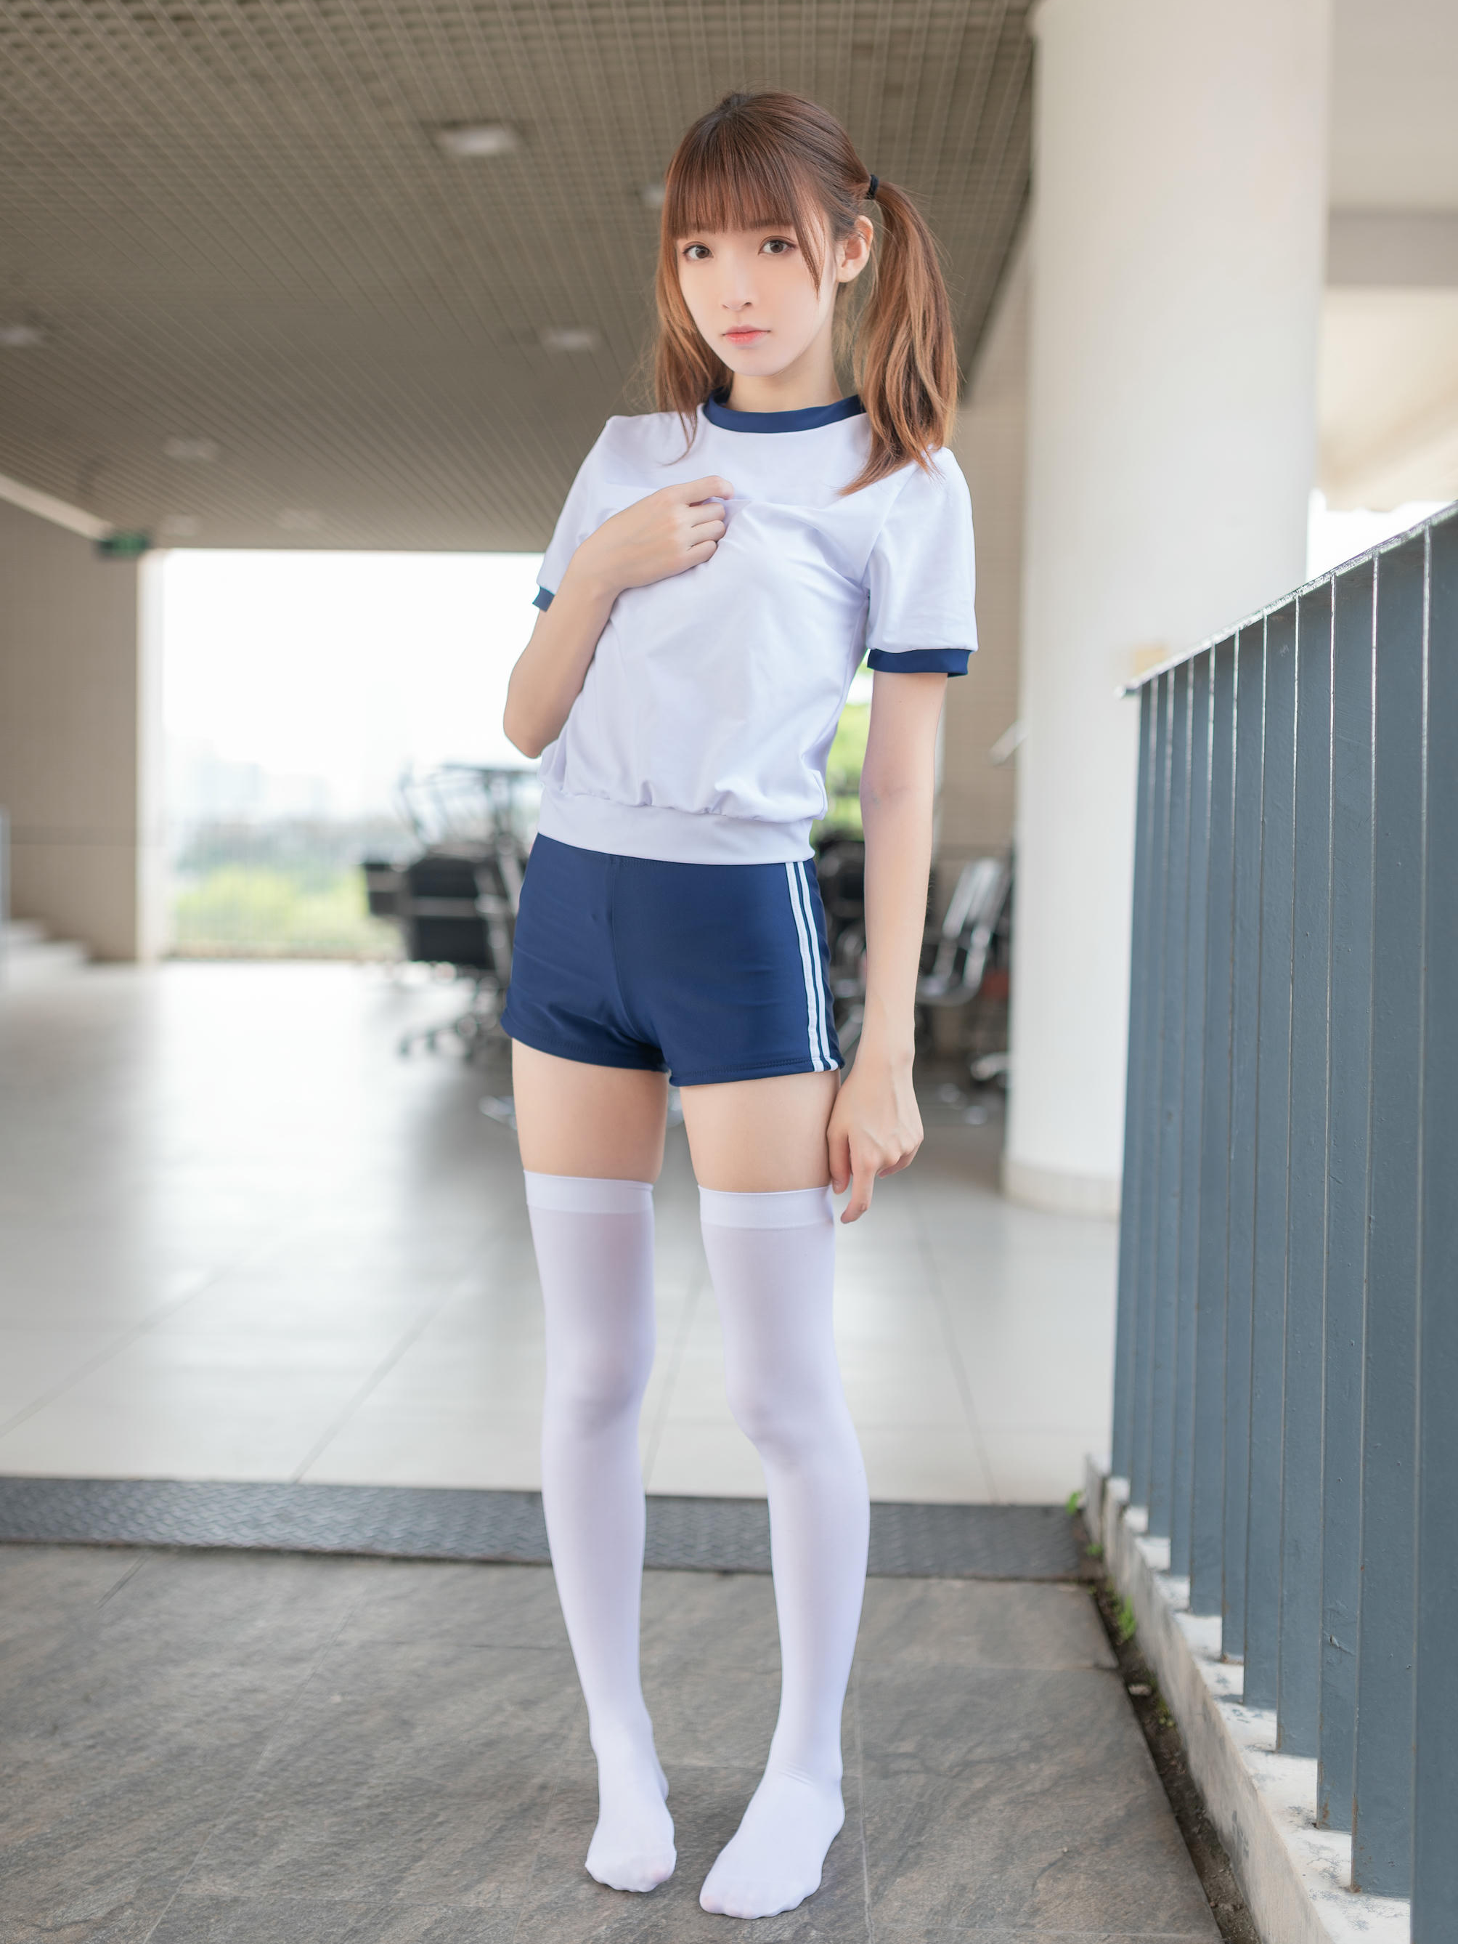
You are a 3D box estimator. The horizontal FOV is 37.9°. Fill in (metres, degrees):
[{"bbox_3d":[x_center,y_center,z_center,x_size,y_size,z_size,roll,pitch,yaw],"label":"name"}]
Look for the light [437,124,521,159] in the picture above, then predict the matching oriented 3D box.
[{"bbox_3d":[-0.795,-2.641,6.750,0.260,0.070,0.260,1,3,2],"label":"light"}]

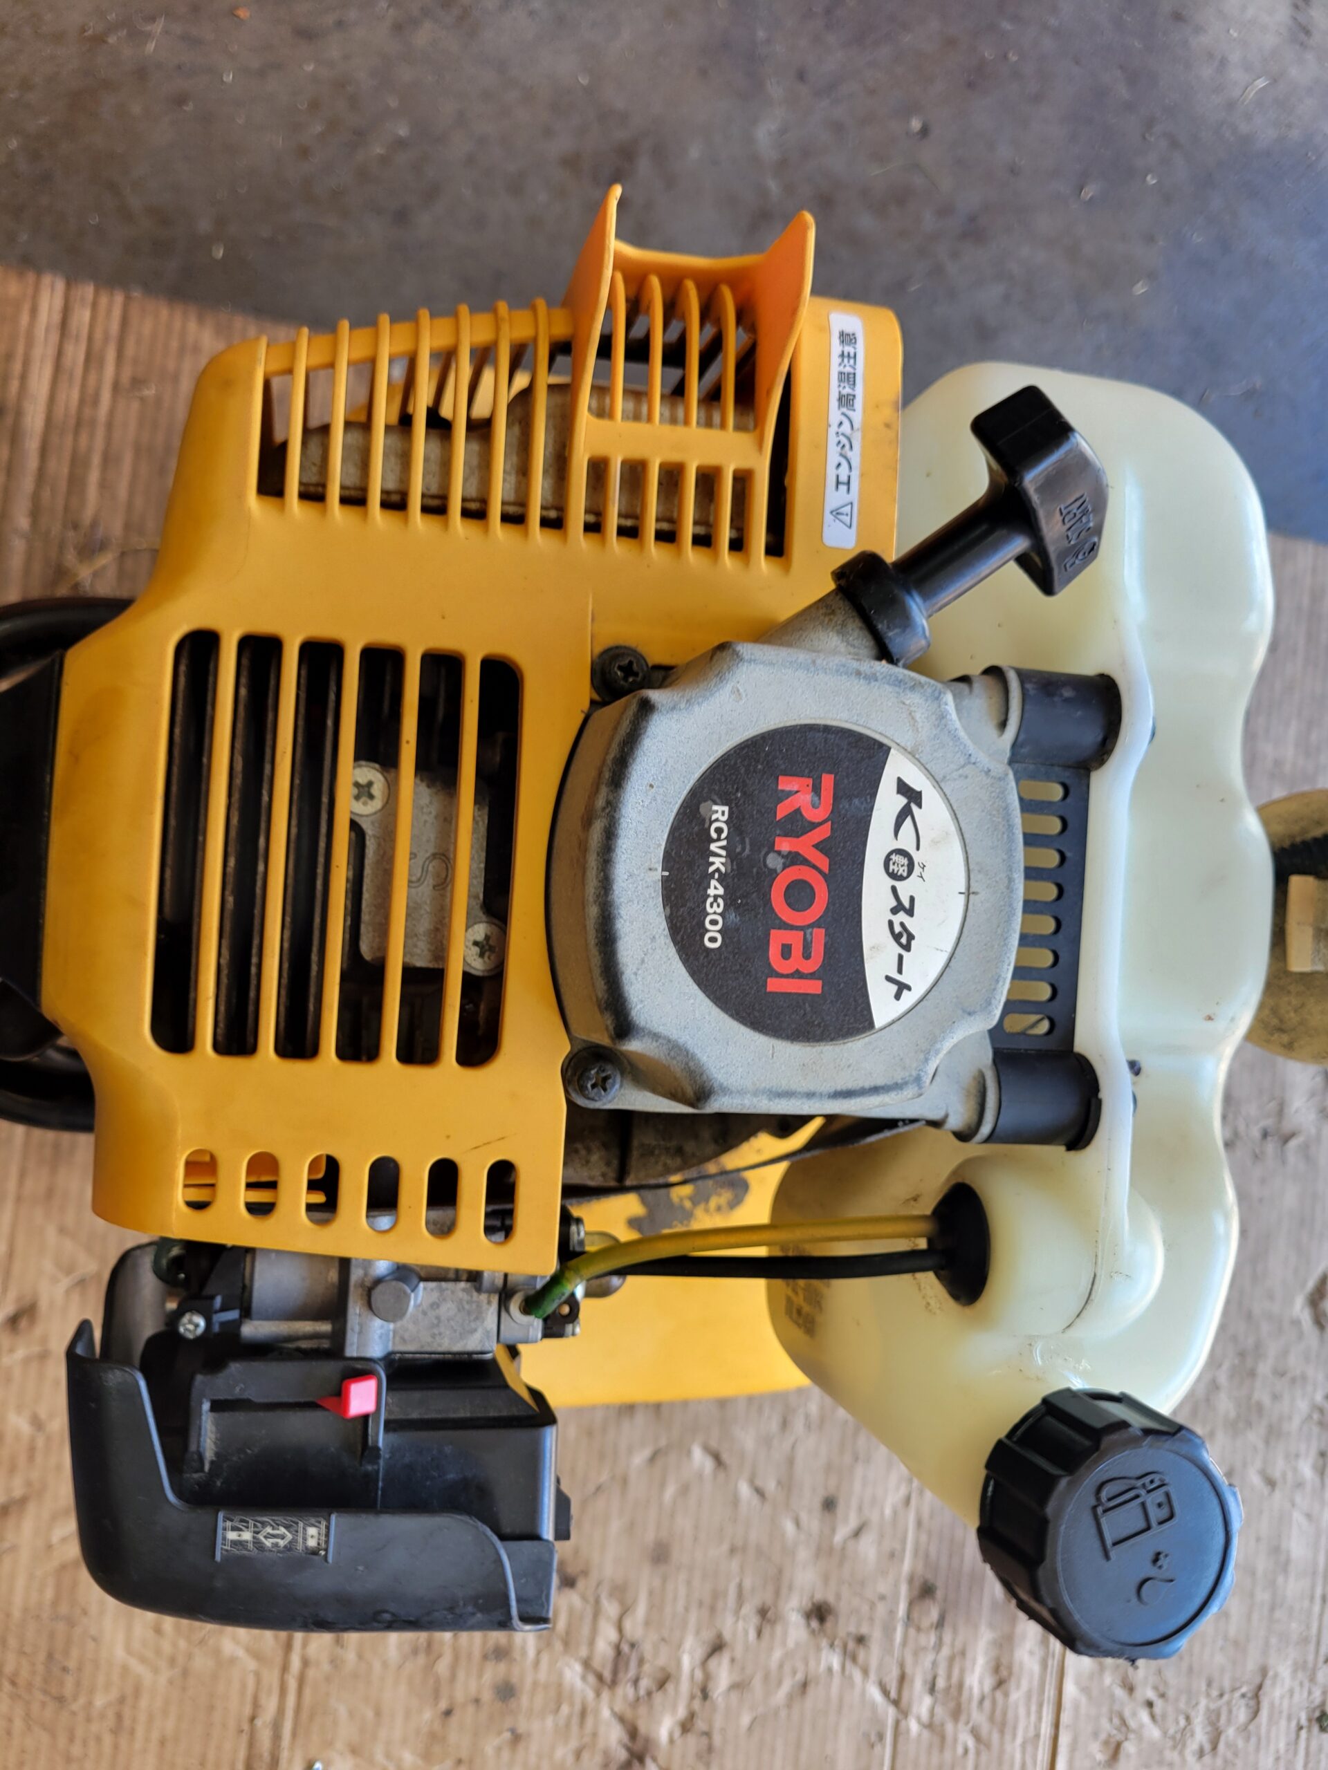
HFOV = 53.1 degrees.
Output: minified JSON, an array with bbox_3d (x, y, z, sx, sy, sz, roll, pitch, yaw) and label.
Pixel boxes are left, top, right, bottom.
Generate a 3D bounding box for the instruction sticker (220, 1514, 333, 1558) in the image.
[{"bbox_3d":[-0.078,0.130,0.265,0.022,0.001,0.010,4,99,-13],"label":"instruction sticker"}]

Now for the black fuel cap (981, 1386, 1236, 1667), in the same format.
[{"bbox_3d":[0.100,0.144,0.303,0.048,0.031,0.048,1,87,-14],"label":"black fuel cap"}]

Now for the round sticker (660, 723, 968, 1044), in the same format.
[{"bbox_3d":[0.030,0.000,0.254,0.061,0.001,0.061,5,90,-13],"label":"round sticker"}]

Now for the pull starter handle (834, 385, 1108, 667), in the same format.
[{"bbox_3d":[0.065,-0.072,0.282,0.056,0.050,0.021,-36,65,10],"label":"pull starter handle"}]

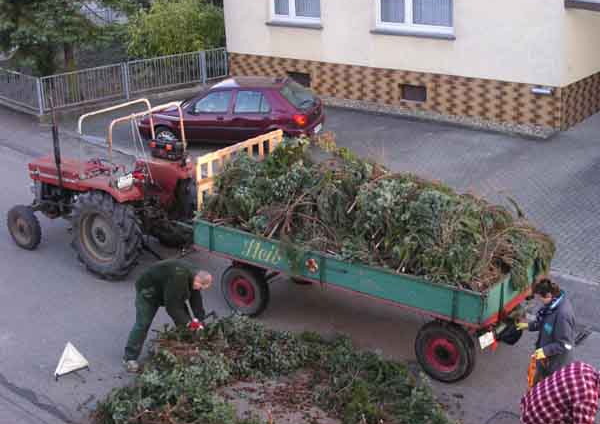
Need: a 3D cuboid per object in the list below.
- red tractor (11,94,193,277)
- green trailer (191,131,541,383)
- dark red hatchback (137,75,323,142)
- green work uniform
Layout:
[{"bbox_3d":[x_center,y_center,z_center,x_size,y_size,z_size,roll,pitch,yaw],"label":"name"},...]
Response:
[{"bbox_3d":[-2.992,-0.489,14.374,3.000,2.250,1.660,13,24,37],"label":"red tractor"},{"bbox_3d":[0.721,0.452,11.586,4.330,2.000,1.650,13,24,37],"label":"green trailer"},{"bbox_3d":[-1.500,-2.118,20.334,3.860,1.380,1.650,3,20,16],"label":"dark red hatchback"},{"bbox_3d":[-1.545,1.154,10.819,0.890,1.170,0.520,-5,19,-8],"label":"green work uniform"}]

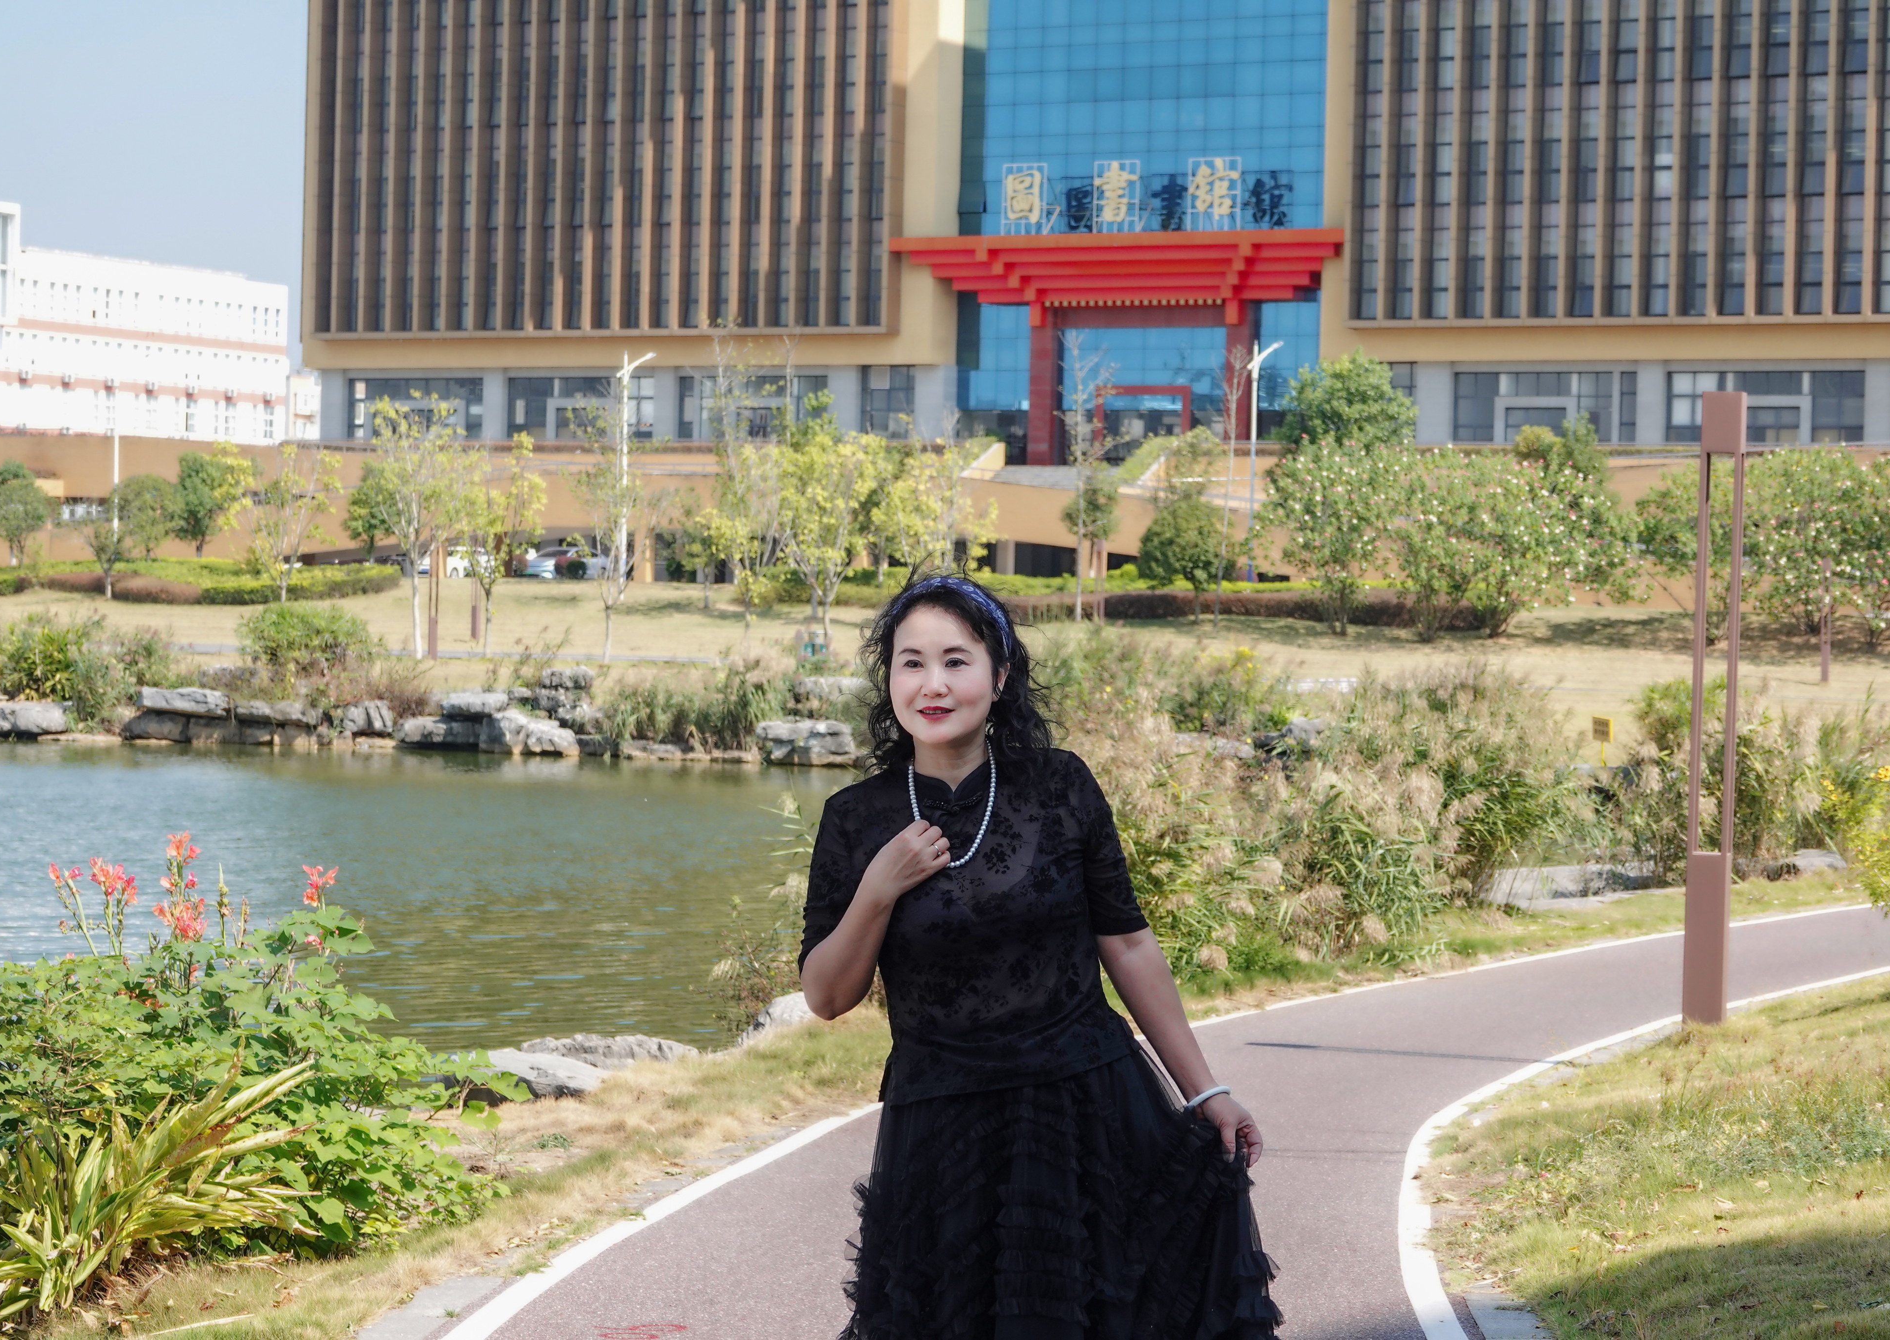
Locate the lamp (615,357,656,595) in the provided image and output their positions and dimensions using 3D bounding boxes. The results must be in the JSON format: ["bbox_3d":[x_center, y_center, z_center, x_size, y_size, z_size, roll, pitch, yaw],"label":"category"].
[{"bbox_3d":[-10.293,-6.479,143.000,1.450,8.255,0.400,1,1,0],"label":"lamp"}]

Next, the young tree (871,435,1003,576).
[{"bbox_3d":[-0.186,-3.551,113.000,3.468,5.120,3.468,1,1,0],"label":"young tree"}]

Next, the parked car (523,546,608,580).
[{"bbox_3d":[-15.106,-4.076,170.000,1.840,1.500,4.700,2,1,29],"label":"parked car"}]

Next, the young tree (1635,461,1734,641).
[{"bbox_3d":[18.123,-2.897,105.000,2.600,4.400,2.600,1,1,0],"label":"young tree"}]

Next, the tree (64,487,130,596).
[{"bbox_3d":[-27.120,-4.034,138.000,2.120,3.490,2.020,1,1,-11],"label":"tree"}]

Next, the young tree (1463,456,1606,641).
[{"bbox_3d":[17.054,-3.614,124.000,4.350,5.320,3.920,2,1,8],"label":"young tree"}]

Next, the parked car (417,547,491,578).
[{"bbox_3d":[-19.804,-4.228,175.009,1.800,1.520,4.500,2,1,28],"label":"parked car"}]

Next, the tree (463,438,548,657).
[{"bbox_3d":[-8.607,-2.440,84.000,1.680,4.350,1.600,1,1,-6],"label":"tree"}]

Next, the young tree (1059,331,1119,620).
[{"bbox_3d":[4.613,-6.202,138.000,1.916,9.378,1.916,1,1,0],"label":"young tree"}]

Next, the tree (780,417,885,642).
[{"bbox_3d":[-2.815,-3.479,107.000,2.619,5.630,2.619,1,1,0],"label":"tree"}]

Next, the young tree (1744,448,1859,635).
[{"bbox_3d":[23.098,-3.433,116.000,3.094,5.086,3.094,1,1,0],"label":"young tree"}]

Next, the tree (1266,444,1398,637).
[{"bbox_3d":[11.120,-3.829,124.000,3.910,5.610,3.710,1,1,5],"label":"tree"}]

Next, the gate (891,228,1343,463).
[{"bbox_3d":[7.498,-12.615,171.312,19.800,9.140,4.600,2,1,28],"label":"gate"}]

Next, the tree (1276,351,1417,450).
[{"bbox_3d":[11.946,-5.940,128.000,4.200,7.100,4.100,1,1,0],"label":"tree"}]

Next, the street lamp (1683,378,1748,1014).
[{"bbox_3d":[2.847,0.145,15.900,0.150,2.360,0.120,2,1,19],"label":"street lamp"}]

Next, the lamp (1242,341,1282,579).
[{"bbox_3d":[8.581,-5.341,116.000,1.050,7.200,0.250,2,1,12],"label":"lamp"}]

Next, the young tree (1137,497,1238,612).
[{"bbox_3d":[7.758,-3.529,137.000,3.254,4.054,3.254,1,1,0],"label":"young tree"}]

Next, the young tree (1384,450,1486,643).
[{"bbox_3d":[13.584,-3.446,119.000,2.900,5.320,2.750,2,1,6],"label":"young tree"}]

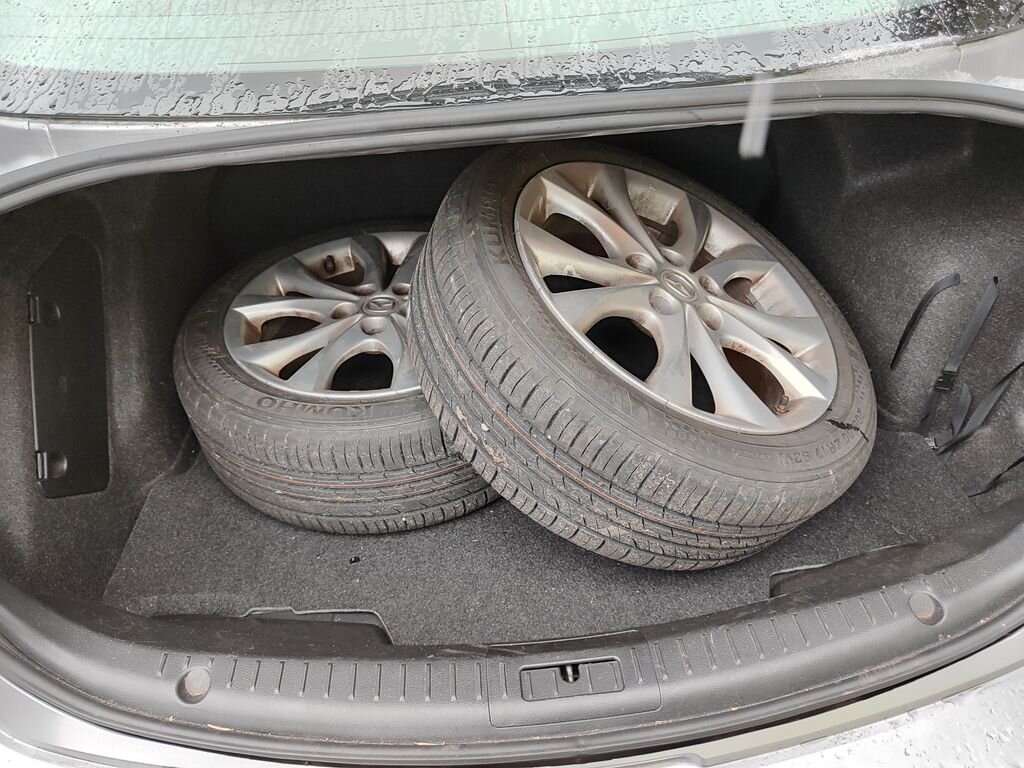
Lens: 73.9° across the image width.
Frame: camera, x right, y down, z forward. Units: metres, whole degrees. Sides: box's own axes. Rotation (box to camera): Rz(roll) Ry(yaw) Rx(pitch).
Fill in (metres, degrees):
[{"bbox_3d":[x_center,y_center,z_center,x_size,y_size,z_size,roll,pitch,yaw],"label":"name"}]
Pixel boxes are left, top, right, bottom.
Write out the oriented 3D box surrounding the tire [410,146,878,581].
[{"bbox_3d":[0.181,-0.072,0.940,0.633,0.212,0.633,33,44,0],"label":"tire"}]

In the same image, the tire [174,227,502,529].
[{"bbox_3d":[-0.207,-0.054,1.135,0.633,0.212,0.633,-3,40,0],"label":"tire"}]

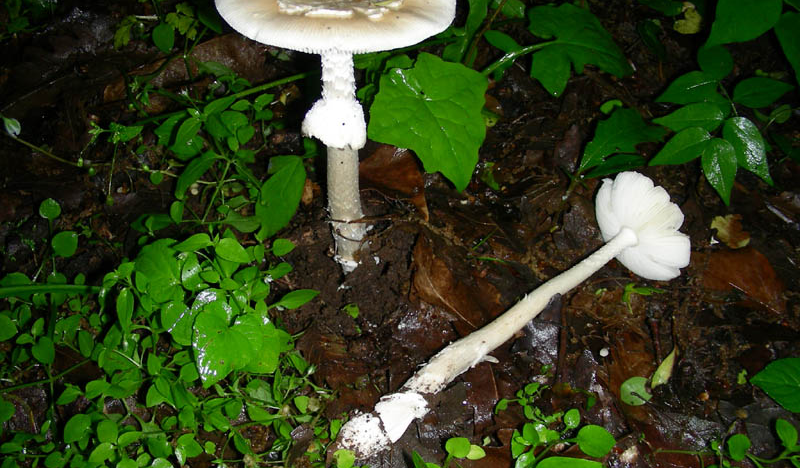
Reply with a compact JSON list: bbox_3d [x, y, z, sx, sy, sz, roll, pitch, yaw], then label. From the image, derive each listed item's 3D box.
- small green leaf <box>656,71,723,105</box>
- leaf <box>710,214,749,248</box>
[{"bbox_3d":[0.176,-0.089,0.541,0.046,0.007,0.029,-17,52,-13],"label":"small green leaf"},{"bbox_3d":[0.186,-0.002,0.495,0.026,0.007,0.024,-31,56,-23],"label":"leaf"}]

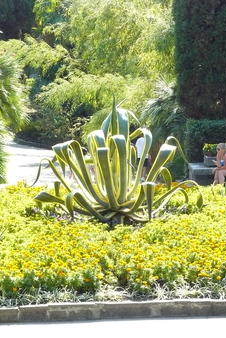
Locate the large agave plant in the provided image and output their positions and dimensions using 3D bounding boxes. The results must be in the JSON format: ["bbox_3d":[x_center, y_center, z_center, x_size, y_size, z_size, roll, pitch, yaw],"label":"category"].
[{"bbox_3d":[0.091,-0.213,20.766,2.720,1.950,2.550,0,5,0],"label":"large agave plant"}]

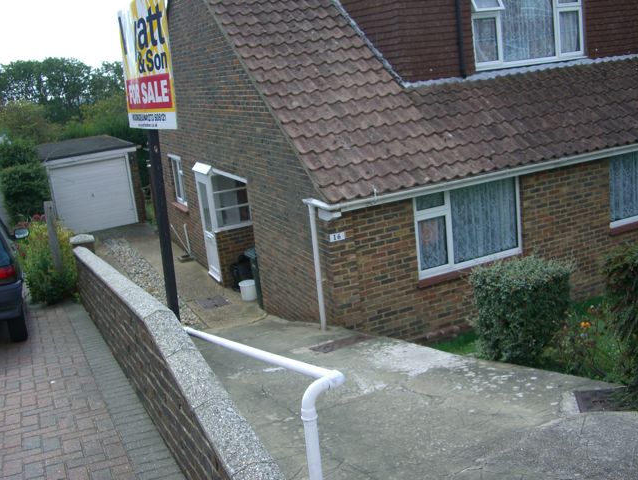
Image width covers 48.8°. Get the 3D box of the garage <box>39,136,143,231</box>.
[{"bbox_3d":[-7.535,-1.846,22.376,2.650,2.350,5.500,-13,15,-22],"label":"garage"}]

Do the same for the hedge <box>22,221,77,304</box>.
[{"bbox_3d":[-3.227,0.256,8.350,0.580,0.840,0.700,-13,15,-22],"label":"hedge"}]

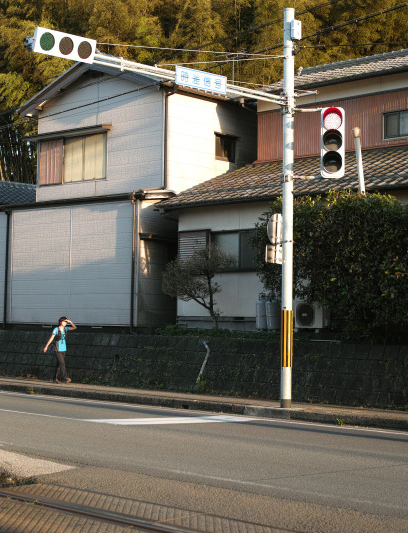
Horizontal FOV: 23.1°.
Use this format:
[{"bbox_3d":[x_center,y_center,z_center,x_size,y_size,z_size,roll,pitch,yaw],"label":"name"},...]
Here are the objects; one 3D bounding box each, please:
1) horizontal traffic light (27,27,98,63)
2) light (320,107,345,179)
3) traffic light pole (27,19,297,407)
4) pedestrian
[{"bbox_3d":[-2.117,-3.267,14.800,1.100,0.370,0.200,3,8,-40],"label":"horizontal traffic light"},{"bbox_3d":[2.274,-2.180,17.650,0.430,1.250,0.360,0,-3,9],"label":"light"},{"bbox_3d":[-0.373,-1.162,16.514,5.550,7.150,0.600,3,-4,-40],"label":"traffic light pole"},{"bbox_3d":[-3.459,2.020,24.100,0.620,1.620,0.550,4,-4,-41],"label":"pedestrian"}]

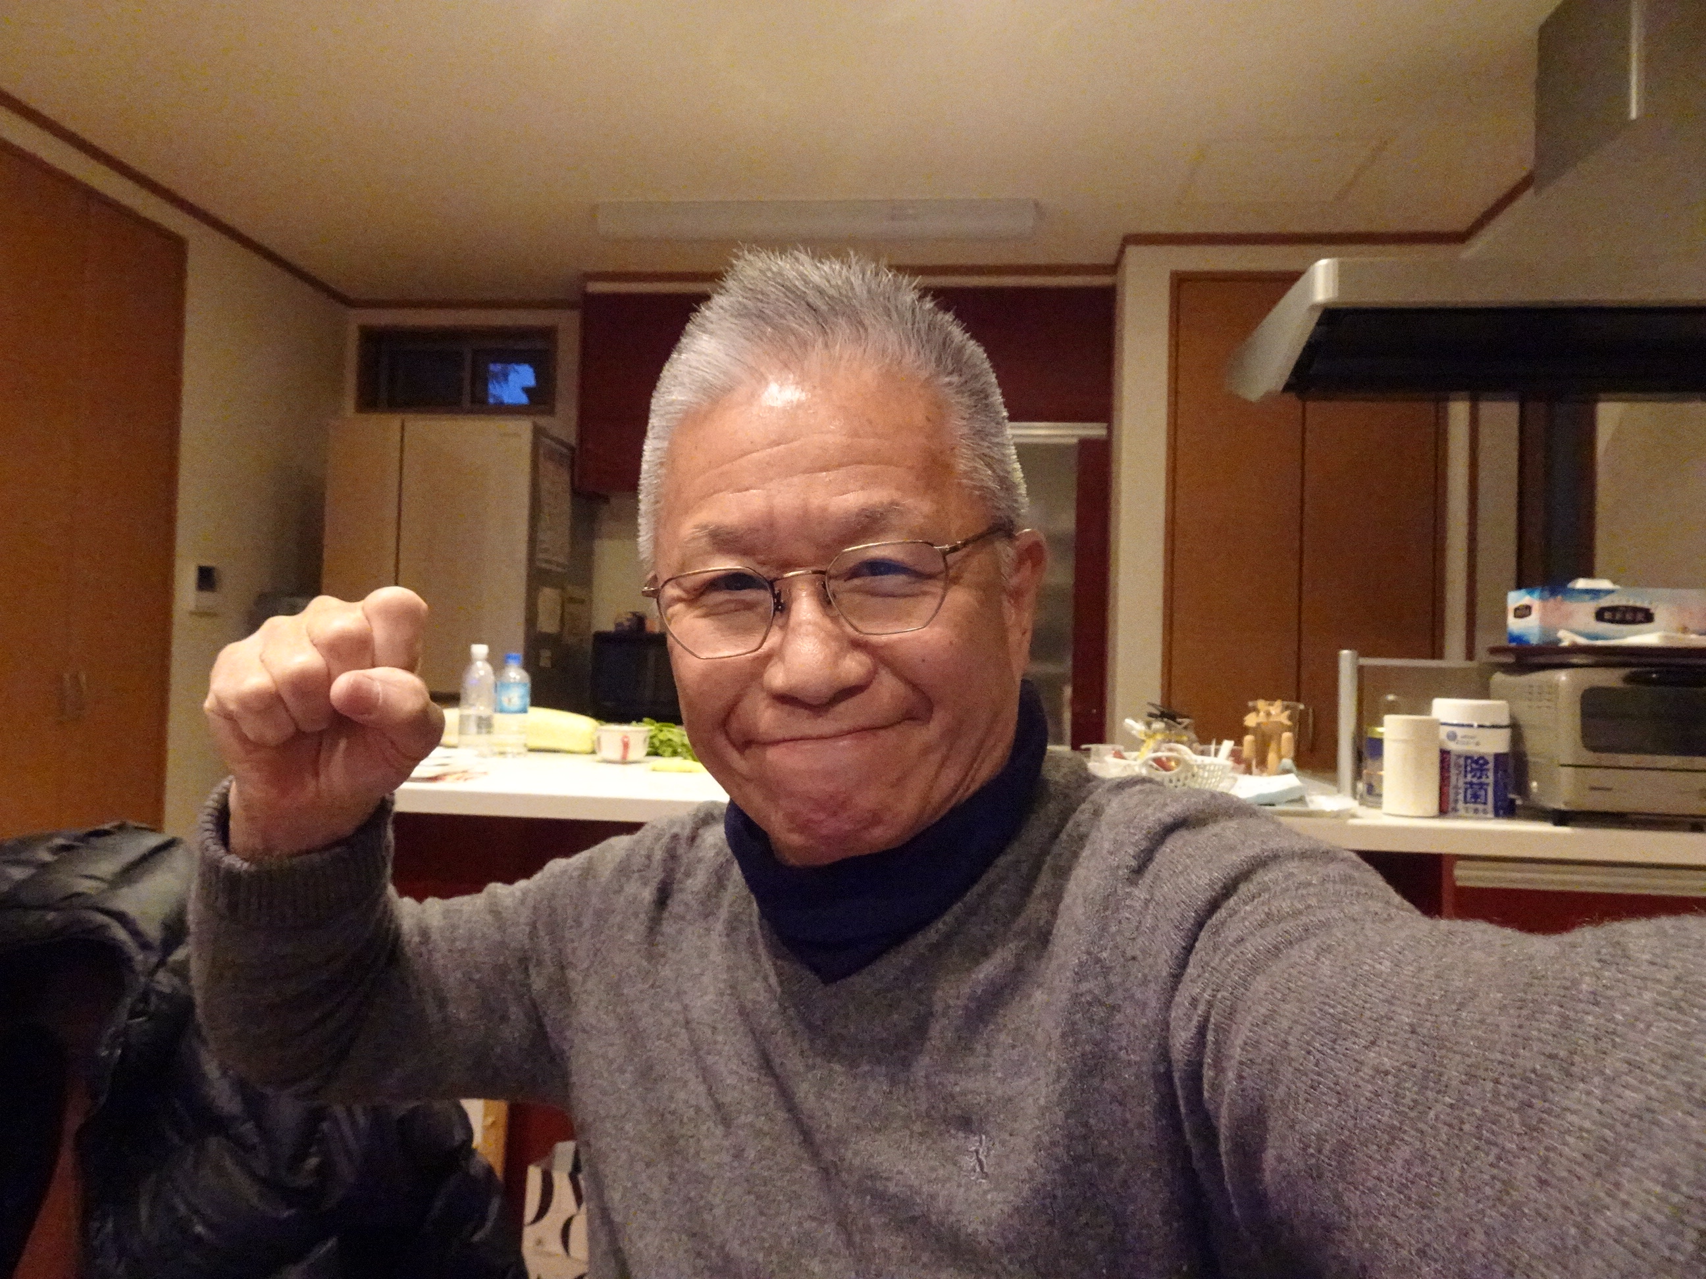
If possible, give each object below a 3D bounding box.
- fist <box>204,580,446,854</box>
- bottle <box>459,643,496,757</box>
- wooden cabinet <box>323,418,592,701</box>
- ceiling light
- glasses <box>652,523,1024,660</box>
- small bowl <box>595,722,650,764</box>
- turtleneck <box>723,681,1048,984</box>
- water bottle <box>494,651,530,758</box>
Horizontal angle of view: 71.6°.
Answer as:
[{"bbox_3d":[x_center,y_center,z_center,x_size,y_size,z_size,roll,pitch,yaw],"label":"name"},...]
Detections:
[{"bbox_3d":[-0.212,0.033,0.475,0.090,0.103,0.085,4,-3,-19],"label":"fist"},{"bbox_3d":[-0.742,0.121,2.348,0.068,0.218,0.068,1,-1,5],"label":"bottle"},{"bbox_3d":[-1.363,0.200,4.157,0.680,1.810,0.690,1,-1,5],"label":"wooden cabinet"},{"bbox_3d":[-0.106,-1.243,3.520,1.290,0.080,0.130,1,-1,5],"label":"ceiling light"},{"bbox_3d":[-0.004,-0.027,0.539,0.142,0.045,0.138,-6,8,16],"label":"glasses"},{"bbox_3d":[-0.447,0.202,2.303,0.104,0.070,0.100,1,-1,0],"label":"small bowl"},{"bbox_3d":[0.020,0.090,0.578,0.160,0.132,0.145,3,0,11],"label":"turtleneck"},{"bbox_3d":[-0.674,0.128,2.353,0.067,0.208,0.067,1,-1,5],"label":"water bottle"}]

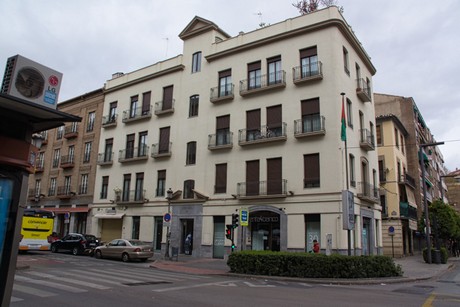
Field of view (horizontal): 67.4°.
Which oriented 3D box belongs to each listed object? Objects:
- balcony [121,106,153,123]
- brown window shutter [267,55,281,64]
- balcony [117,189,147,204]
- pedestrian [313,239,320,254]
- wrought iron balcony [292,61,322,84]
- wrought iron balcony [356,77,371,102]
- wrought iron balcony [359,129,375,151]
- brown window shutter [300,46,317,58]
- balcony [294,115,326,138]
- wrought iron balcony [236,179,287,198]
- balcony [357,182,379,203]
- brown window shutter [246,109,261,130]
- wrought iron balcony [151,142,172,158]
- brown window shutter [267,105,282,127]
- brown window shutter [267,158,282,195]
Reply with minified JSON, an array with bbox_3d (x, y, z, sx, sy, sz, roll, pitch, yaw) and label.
[{"bbox_3d":[-8.487,-3.570,31.515,3.450,0.980,0.450,-7,-15,33],"label":"balcony"},{"bbox_3d":[3.258,-6.796,25.128,1.134,0.379,0.100,-7,-15,31],"label":"brown window shutter"},{"bbox_3d":[-8.693,3.882,30.446,3.027,1.075,0.480,-7,-16,33],"label":"balcony"},{"bbox_3d":[4.831,5.648,19.218,0.380,1.580,0.480,-3,-14,18],"label":"pedestrian"},{"bbox_3d":[5.280,-5.428,23.385,1.925,1.023,0.480,-7,-16,33],"label":"wrought iron balcony"},{"bbox_3d":[9.979,-4.633,25.657,0.518,1.169,2.100,-8,-16,35],"label":"wrought iron balcony"},{"bbox_3d":[9.893,-0.908,24.807,0.490,1.155,2.065,-8,-16,35],"label":"wrought iron balcony"},{"bbox_3d":[5.457,-6.920,23.743,1.204,0.648,0.100,-7,-15,31],"label":"brown window shutter"},{"bbox_3d":[5.133,-1.643,22.225,1.848,1.148,0.539,-7,-15,31],"label":"balcony"},{"bbox_3d":[2.160,2.463,23.495,3.560,1.128,0.480,-7,-16,33],"label":"wrought iron balcony"},{"bbox_3d":[9.931,2.856,24.639,0.480,1.070,3.581,-8,-16,35],"label":"balcony"},{"bbox_3d":[1.788,-2.402,25.031,1.183,1.468,0.100,-7,-15,31],"label":"brown window shutter"},{"bbox_3d":[-5.829,-0.235,29.556,1.842,1.118,0.480,-7,-16,33],"label":"wrought iron balcony"},{"bbox_3d":[3.173,-2.529,24.170,1.162,1.553,0.100,-7,-15,31],"label":"brown window shutter"},{"bbox_3d":[3.000,1.535,22.808,1.110,2.450,0.100,-7,-15,33],"label":"brown window shutter"}]

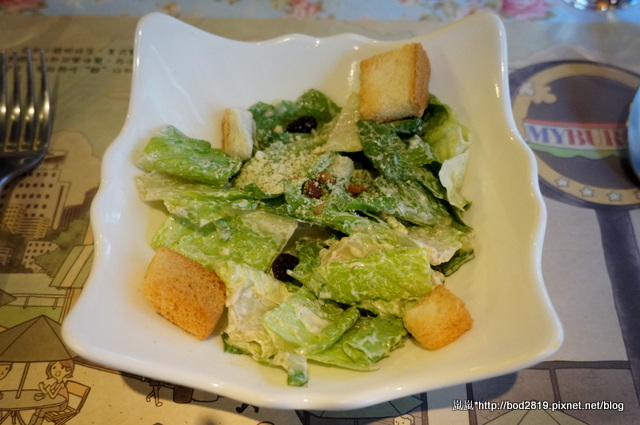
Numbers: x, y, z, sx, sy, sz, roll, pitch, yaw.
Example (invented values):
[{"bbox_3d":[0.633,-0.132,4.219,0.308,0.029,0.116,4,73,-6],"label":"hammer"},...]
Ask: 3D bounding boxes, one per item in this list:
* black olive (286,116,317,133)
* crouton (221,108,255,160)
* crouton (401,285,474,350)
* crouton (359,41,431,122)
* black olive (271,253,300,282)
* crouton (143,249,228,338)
[{"bbox_3d":[-0.009,-0.044,0.319,0.013,0.008,0.009,-8,59,-5],"label":"black olive"},{"bbox_3d":[-0.041,-0.038,0.318,0.013,0.017,0.024,2,85,-30],"label":"crouton"},{"bbox_3d":[0.048,0.043,0.261,0.018,0.017,0.018,39,74,21],"label":"crouton"},{"bbox_3d":[0.038,-0.065,0.324,0.028,0.025,0.034,0,94,29],"label":"crouton"},{"bbox_3d":[-0.015,0.024,0.284,0.011,0.009,0.011,-14,60,-8],"label":"black olive"},{"bbox_3d":[-0.056,0.034,0.267,0.028,0.020,0.021,29,65,3],"label":"crouton"}]

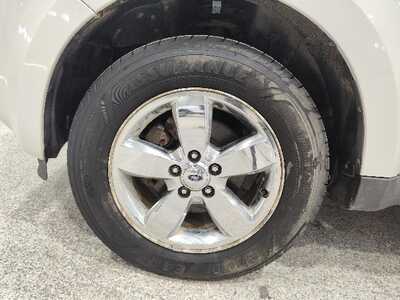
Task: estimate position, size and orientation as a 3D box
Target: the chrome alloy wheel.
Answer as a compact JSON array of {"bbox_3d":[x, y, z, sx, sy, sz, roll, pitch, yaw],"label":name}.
[{"bbox_3d":[-0.009,0.054,0.782,0.470,0.470,0.150,0,15,-1],"label":"chrome alloy wheel"}]

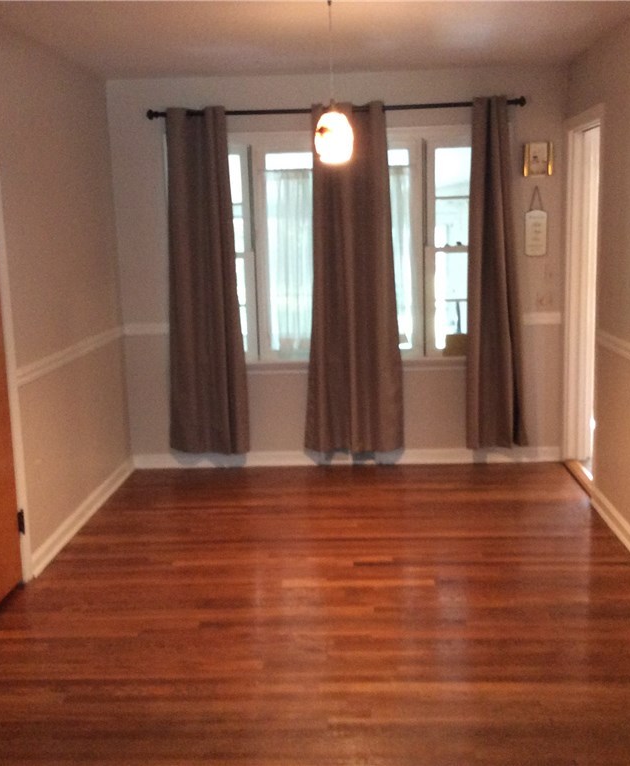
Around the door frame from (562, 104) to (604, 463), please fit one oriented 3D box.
[{"bbox_3d":[1.578,-0.454,5.417,0.140,2.110,0.900,-1,10,3],"label":"door frame"}]

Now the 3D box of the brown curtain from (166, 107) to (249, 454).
[{"bbox_3d":[-0.687,-0.603,5.851,0.470,2.130,0.105,-1,10,3],"label":"brown curtain"}]

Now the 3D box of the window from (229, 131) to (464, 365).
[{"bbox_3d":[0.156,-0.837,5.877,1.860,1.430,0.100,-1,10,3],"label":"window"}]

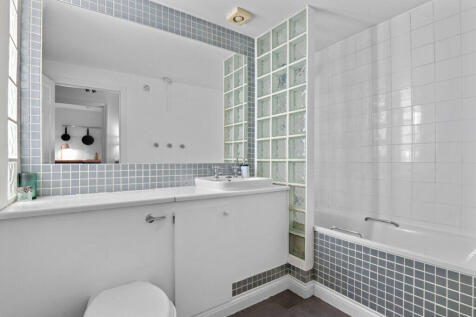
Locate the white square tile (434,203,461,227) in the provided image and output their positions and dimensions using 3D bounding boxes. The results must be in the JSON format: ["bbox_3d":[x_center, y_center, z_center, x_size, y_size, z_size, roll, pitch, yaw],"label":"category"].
[{"bbox_3d":[1.519,0.406,1.619,0.010,0.149,0.149,0,0,-37],"label":"white square tile"}]

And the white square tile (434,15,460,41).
[{"bbox_3d":[1.543,-0.956,1.653,0.010,0.150,0.146,1,-1,-39],"label":"white square tile"}]

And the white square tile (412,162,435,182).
[{"bbox_3d":[1.449,0.107,1.755,0.010,0.150,0.146,1,-1,-37],"label":"white square tile"}]

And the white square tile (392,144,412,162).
[{"bbox_3d":[1.349,-0.041,1.849,0.010,0.149,0.149,0,0,-37],"label":"white square tile"}]

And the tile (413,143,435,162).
[{"bbox_3d":[1.434,-0.042,1.736,0.010,0.149,0.149,0,0,-37],"label":"tile"}]

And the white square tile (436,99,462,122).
[{"bbox_3d":[1.537,-0.350,1.646,0.010,0.150,0.146,1,-1,-37],"label":"white square tile"}]

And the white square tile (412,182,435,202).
[{"bbox_3d":[1.450,0.261,1.750,0.010,0.150,0.146,1,-1,-39],"label":"white square tile"}]

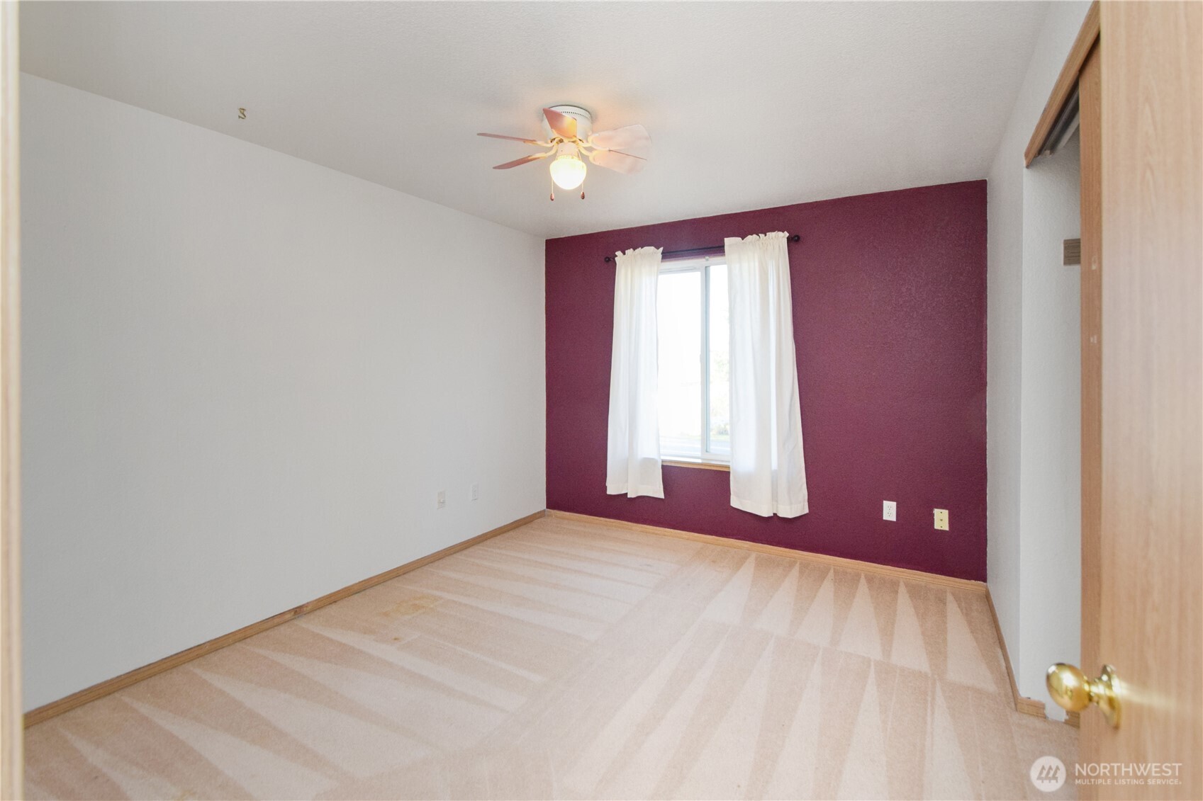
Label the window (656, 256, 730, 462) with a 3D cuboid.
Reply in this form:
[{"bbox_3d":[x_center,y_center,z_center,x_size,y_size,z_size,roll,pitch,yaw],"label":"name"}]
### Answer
[{"bbox_3d":[0.760,-0.302,3.739,1.200,1.510,0.110,1,2,28],"label":"window"}]

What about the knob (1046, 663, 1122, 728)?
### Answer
[{"bbox_3d":[0.584,0.355,0.616,0.062,0.068,0.068,1,3,31],"label":"knob"}]

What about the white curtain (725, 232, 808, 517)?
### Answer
[{"bbox_3d":[1.120,-0.176,3.426,0.520,1.900,0.130,1,2,28],"label":"white curtain"}]

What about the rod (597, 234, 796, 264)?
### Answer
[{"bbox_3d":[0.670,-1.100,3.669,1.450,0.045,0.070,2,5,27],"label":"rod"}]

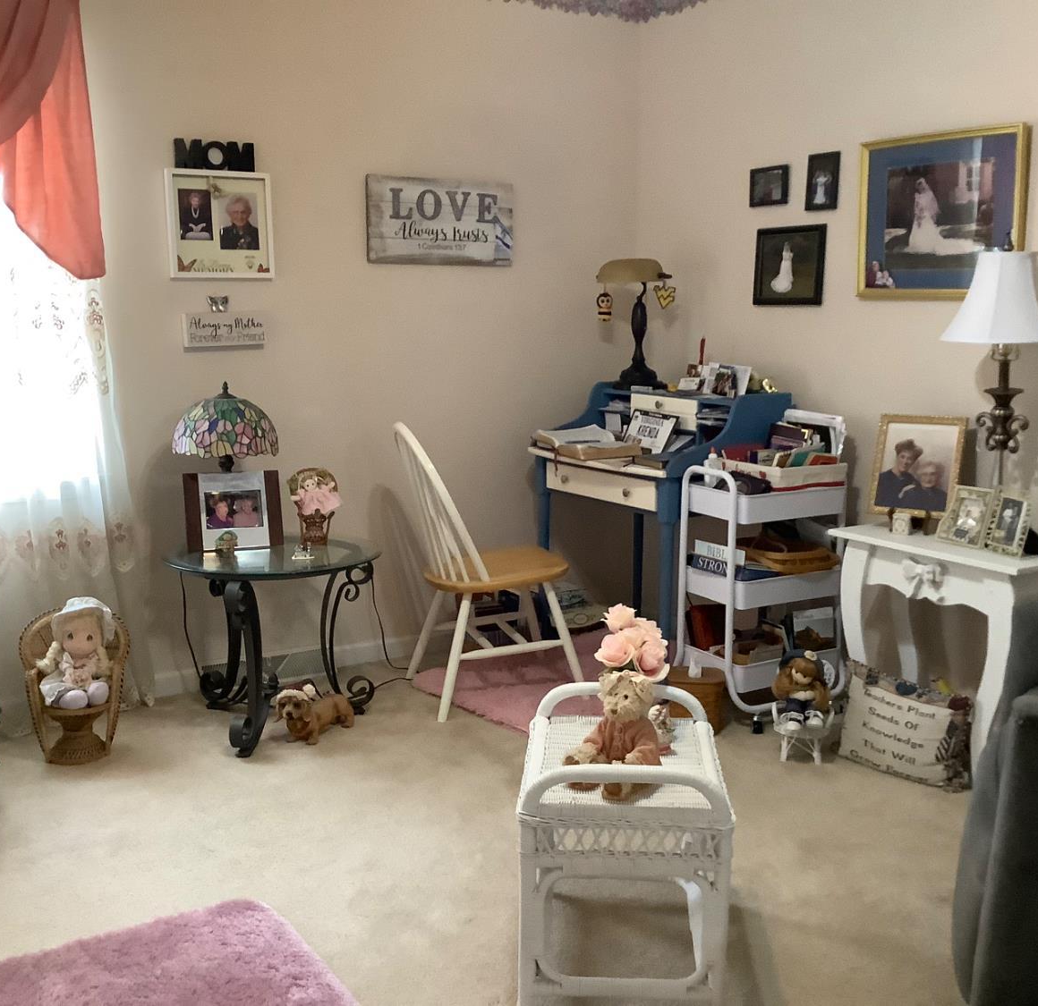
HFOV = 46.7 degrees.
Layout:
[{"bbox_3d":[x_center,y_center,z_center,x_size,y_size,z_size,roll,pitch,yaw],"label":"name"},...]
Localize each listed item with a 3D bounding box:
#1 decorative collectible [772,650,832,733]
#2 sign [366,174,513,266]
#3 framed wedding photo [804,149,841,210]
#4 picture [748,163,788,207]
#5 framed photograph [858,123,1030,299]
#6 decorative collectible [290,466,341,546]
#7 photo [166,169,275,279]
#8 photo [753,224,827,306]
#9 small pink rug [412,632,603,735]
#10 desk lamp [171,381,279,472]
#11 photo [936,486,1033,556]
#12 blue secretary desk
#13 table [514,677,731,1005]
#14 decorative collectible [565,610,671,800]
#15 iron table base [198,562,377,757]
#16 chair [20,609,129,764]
[{"bbox_3d":[0.826,0.556,3.496,0.160,0.230,0.165,3,10,17],"label":"decorative collectible"},{"bbox_3d":[-0.265,-0.997,4.267,0.572,0.293,0.025,-6,11,-31],"label":"sign"},{"bbox_3d":[0.966,-1.029,3.842,0.018,0.179,0.137,-6,11,-31],"label":"framed wedding photo"},{"bbox_3d":[0.836,-1.069,4.052,0.018,0.128,0.183,-6,11,-31],"label":"picture"},{"bbox_3d":[1.147,-0.792,3.332,0.030,0.444,0.566,-6,11,-30],"label":"framed photograph"},{"bbox_3d":[-0.627,0.010,3.695,0.152,0.230,0.113,-1,9,-7],"label":"decorative collectible"},{"bbox_3d":[-0.950,-0.890,3.853,0.338,0.332,0.030,-6,11,-31],"label":"photo"},{"bbox_3d":[0.858,-0.758,3.846,0.018,0.247,0.312,-6,11,-30],"label":"photo"},{"bbox_3d":[0.213,0.603,4.242,1.000,0.025,0.770,-8,13,-42],"label":"small pink rug"},{"bbox_3d":[-0.875,-0.111,3.587,0.318,0.504,0.318,-2,10,-12],"label":"desk lamp"},{"bbox_3d":[1.242,0.038,3.179,0.081,0.152,0.281,11,2,-26],"label":"photo"},{"bbox_3d":[0.479,0.088,4.347,0.490,1.005,0.890,-6,11,-31],"label":"blue secretary desk"},{"bbox_3d":[0.203,0.670,2.378,0.385,0.520,0.485,1,10,4],"label":"table"},{"bbox_3d":[0.191,0.364,2.230,0.200,0.265,0.231,4,10,23],"label":"decorative collectible"},{"bbox_3d":[-0.693,0.420,3.560,0.500,0.507,0.463,-1,9,-6],"label":"iron table base"},{"bbox_3d":[-1.248,0.502,3.375,0.287,0.407,0.231,-7,11,-35],"label":"chair"}]

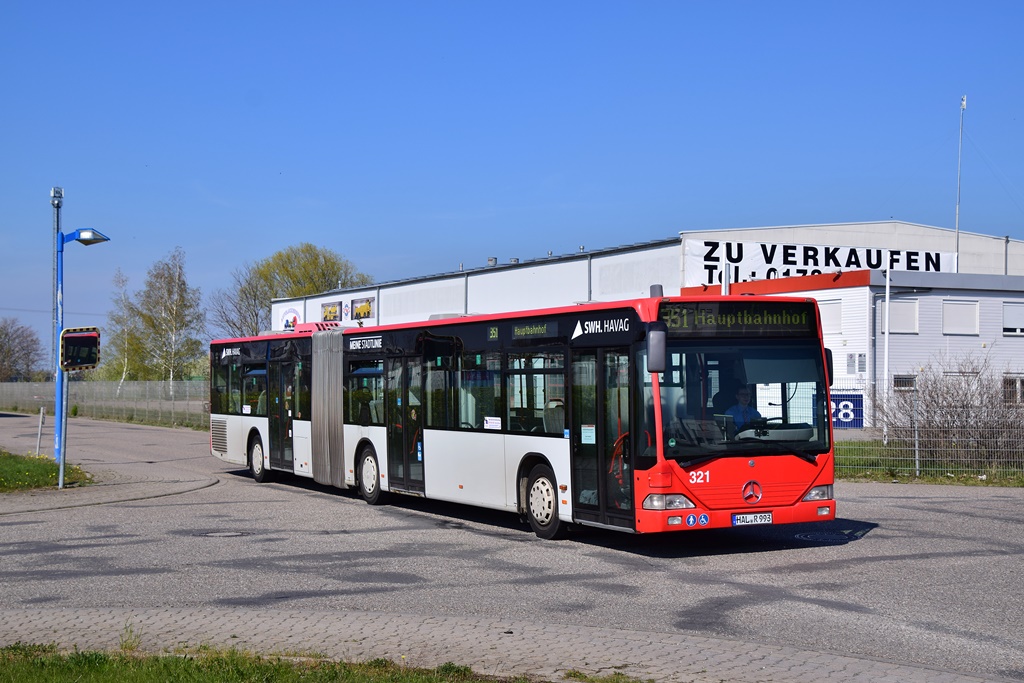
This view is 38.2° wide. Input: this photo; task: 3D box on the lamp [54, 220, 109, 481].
[{"bbox_3d":[-10.206,0.131,35.200,1.300,5.700,0.420,-1,-1,3],"label":"lamp"}]

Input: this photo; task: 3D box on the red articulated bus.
[{"bbox_3d":[-1.354,1.028,24.267,2.570,3.100,17.950,0,-1,-27],"label":"red articulated bus"}]

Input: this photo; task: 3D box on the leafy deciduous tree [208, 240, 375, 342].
[{"bbox_3d":[-18.350,-1.600,122.000,13.300,13.200,12.500,-1,-1,0],"label":"leafy deciduous tree"}]

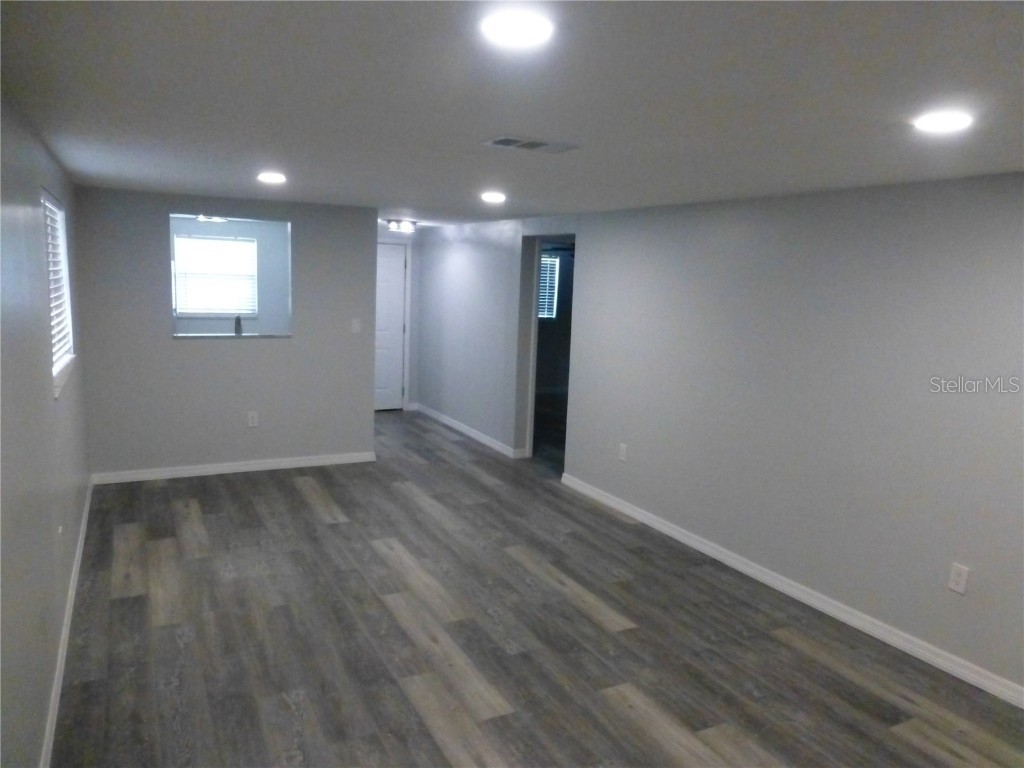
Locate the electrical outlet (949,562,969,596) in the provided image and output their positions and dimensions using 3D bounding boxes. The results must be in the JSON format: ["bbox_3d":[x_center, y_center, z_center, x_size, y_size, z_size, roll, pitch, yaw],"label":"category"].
[{"bbox_3d":[1.953,0.851,3.100,0.012,0.117,0.072,-2,9,-29],"label":"electrical outlet"}]

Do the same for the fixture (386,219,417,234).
[{"bbox_3d":[-1.134,-1.617,7.300,0.300,0.130,0.300,-2,9,-29],"label":"fixture"}]

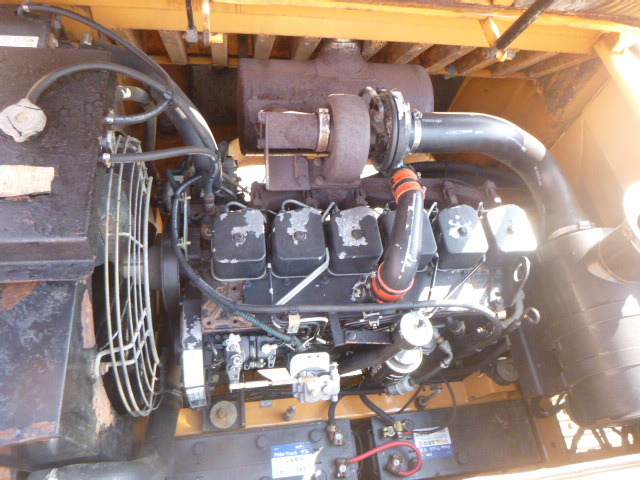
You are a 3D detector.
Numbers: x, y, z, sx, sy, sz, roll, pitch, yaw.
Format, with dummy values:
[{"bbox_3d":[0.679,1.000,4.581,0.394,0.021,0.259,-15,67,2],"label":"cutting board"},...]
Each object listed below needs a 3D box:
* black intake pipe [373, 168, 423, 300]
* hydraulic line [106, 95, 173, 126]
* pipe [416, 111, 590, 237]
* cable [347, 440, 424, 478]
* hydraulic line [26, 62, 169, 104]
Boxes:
[{"bbox_3d":[0.158,-0.012,0.945,0.115,0.160,0.255,-2,59,-13],"label":"black intake pipe"},{"bbox_3d":[-0.330,-0.236,0.846,0.115,0.035,0.060,-2,59,-13],"label":"hydraulic line"},{"bbox_3d":[0.418,-0.147,1.070,0.405,0.175,0.285,-2,59,-13],"label":"pipe"},{"bbox_3d":[0.164,0.558,1.165,0.187,0.045,0.085,-2,59,-13],"label":"cable"},{"bbox_3d":[-0.378,-0.264,0.805,0.208,0.090,0.112,-2,59,-13],"label":"hydraulic line"}]

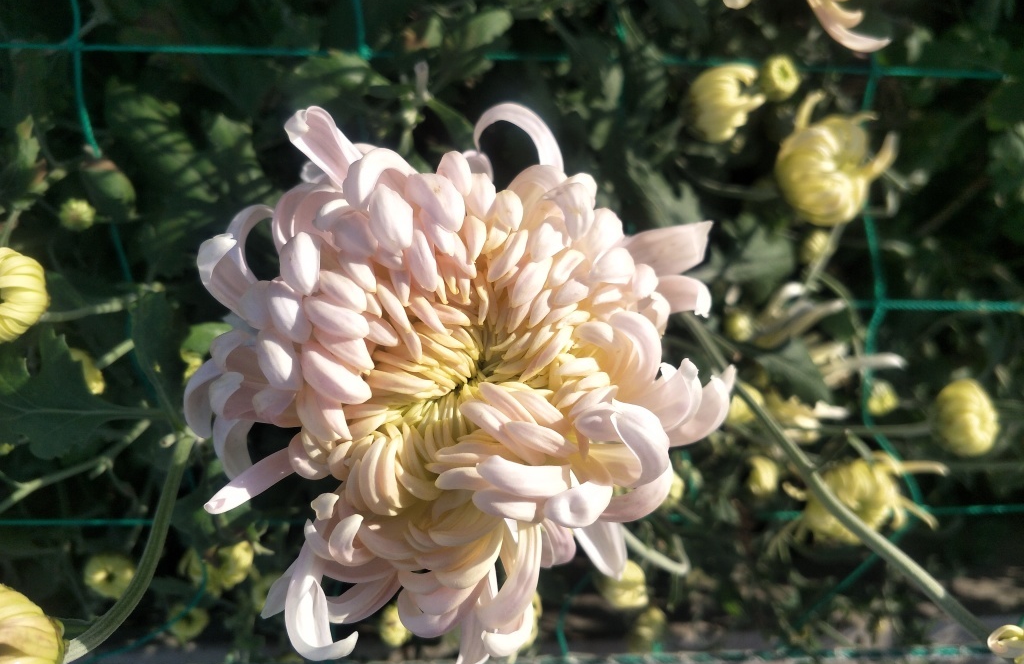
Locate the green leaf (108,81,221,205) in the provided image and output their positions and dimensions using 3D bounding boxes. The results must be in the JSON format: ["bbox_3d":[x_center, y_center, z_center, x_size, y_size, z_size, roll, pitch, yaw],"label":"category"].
[{"bbox_3d":[-0.208,-0.112,0.420,0.050,0.089,0.022,-45,12,-16],"label":"green leaf"}]

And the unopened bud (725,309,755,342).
[{"bbox_3d":[0.115,-0.003,0.360,0.015,0.017,0.015,0,30,0],"label":"unopened bud"}]

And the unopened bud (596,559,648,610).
[{"bbox_3d":[0.063,0.142,0.400,0.027,0.026,0.027,-24,37,0],"label":"unopened bud"}]

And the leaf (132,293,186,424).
[{"bbox_3d":[-0.160,0.012,0.320,0.023,0.059,0.013,-15,18,-6],"label":"leaf"}]

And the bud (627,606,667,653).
[{"bbox_3d":[0.078,0.172,0.410,0.021,0.024,0.021,0,30,0],"label":"bud"}]

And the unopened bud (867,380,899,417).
[{"bbox_3d":[0.203,0.036,0.390,0.018,0.018,0.020,0,24,-6],"label":"unopened bud"}]

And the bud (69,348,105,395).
[{"bbox_3d":[-0.210,0.019,0.350,0.019,0.021,0.019,0,30,0],"label":"bud"}]

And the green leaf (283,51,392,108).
[{"bbox_3d":[-0.088,-0.128,0.360,0.053,0.012,0.034,-4,60,-2],"label":"green leaf"}]

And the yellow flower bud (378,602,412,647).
[{"bbox_3d":[-0.066,0.170,0.410,0.023,0.024,0.023,0,72,0],"label":"yellow flower bud"}]

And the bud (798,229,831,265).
[{"bbox_3d":[0.153,-0.043,0.360,0.017,0.018,0.017,0,30,0],"label":"bud"}]

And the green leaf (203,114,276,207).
[{"bbox_3d":[-0.138,-0.087,0.360,0.036,0.012,0.050,-4,60,-3],"label":"green leaf"}]

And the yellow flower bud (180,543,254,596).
[{"bbox_3d":[-0.174,0.141,0.420,0.041,0.032,0.028,19,23,0],"label":"yellow flower bud"}]

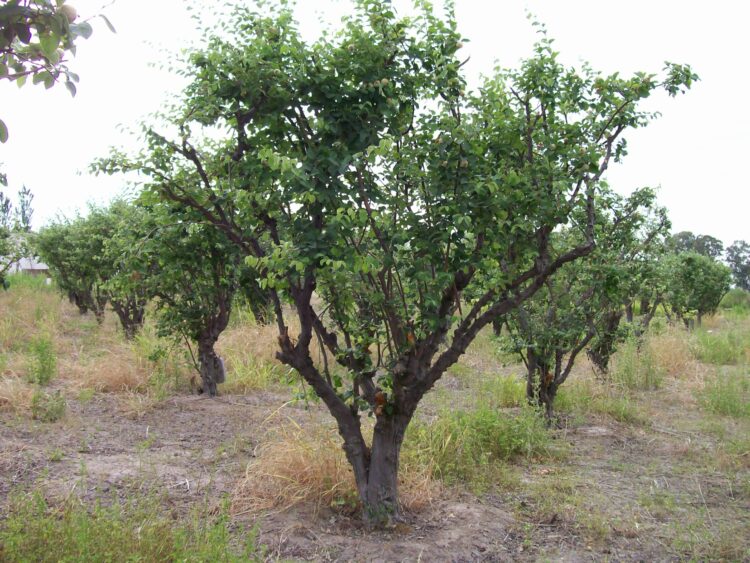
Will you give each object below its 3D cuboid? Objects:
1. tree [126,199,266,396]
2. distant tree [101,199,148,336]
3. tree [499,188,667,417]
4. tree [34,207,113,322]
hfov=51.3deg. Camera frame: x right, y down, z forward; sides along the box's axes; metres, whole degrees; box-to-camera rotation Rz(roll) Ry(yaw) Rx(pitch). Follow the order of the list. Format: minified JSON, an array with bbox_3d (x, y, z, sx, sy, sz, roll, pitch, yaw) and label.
[{"bbox_3d":[-2.174,0.183,9.500,1.750,2.450,1.700,0,1,0],"label":"tree"},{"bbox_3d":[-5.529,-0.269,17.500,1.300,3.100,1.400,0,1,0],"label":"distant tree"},{"bbox_3d":[2.287,0.232,8.600,1.850,2.500,1.750,0,1,0],"label":"tree"},{"bbox_3d":[-8.811,-0.526,22.800,2.300,3.350,2.200,0,1,0],"label":"tree"}]

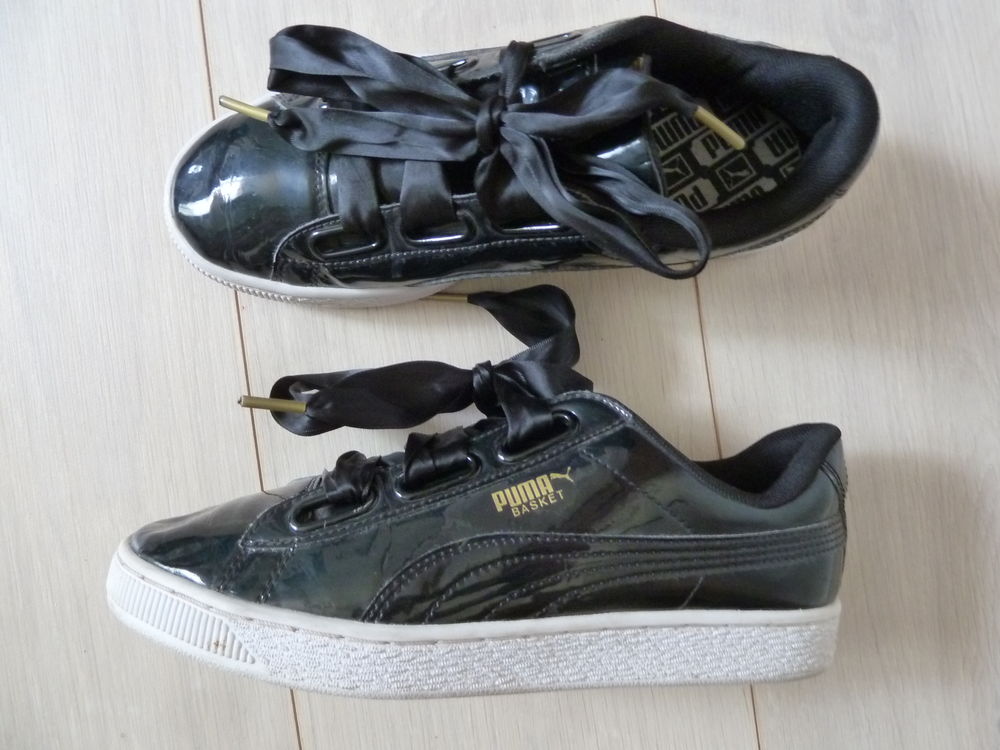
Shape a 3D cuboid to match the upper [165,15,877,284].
[{"bbox_3d":[-0.004,-0.079,0.261,0.267,0.102,0.100,-2,90,0],"label":"upper"}]

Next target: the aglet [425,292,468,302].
[{"bbox_3d":[-0.024,-0.033,0.308,0.021,0.004,0.004,0,90,0],"label":"aglet"}]

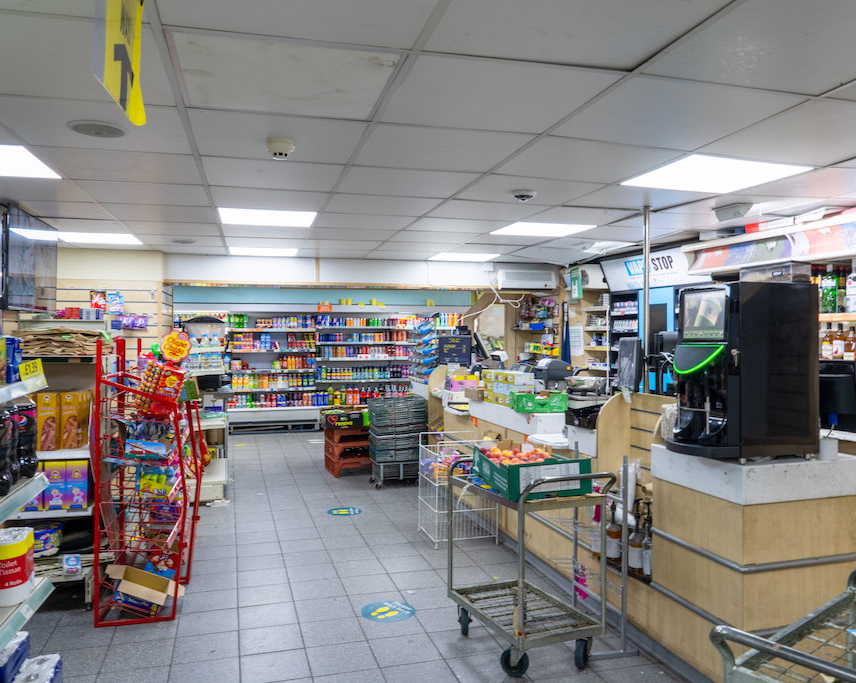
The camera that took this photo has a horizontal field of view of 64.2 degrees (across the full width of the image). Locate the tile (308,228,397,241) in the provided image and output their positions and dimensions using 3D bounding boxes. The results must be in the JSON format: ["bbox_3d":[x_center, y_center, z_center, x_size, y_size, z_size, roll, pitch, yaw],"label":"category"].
[{"bbox_3d":[-0.547,-0.778,4.943,0.600,0.020,0.600,0,1,-14],"label":"tile"}]

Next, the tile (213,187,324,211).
[{"bbox_3d":[-0.836,-0.756,3.632,0.597,0.022,0.597,0,1,-14],"label":"tile"}]

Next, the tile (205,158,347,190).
[{"bbox_3d":[-0.694,-0.749,3.045,0.595,0.025,0.595,0,1,-14],"label":"tile"}]

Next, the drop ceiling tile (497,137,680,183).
[{"bbox_3d":[0.627,-0.739,2.785,0.600,0.020,0.600,1,1,-14],"label":"drop ceiling tile"}]

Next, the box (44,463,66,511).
[{"bbox_3d":[-2.053,0.793,3.793,0.108,0.265,0.110,0,1,-15],"label":"box"}]

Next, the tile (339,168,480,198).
[{"bbox_3d":[-0.105,-0.751,3.200,0.597,0.022,0.597,0,1,-14],"label":"tile"}]

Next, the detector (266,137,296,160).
[{"bbox_3d":[-0.532,-0.696,2.477,0.106,0.062,0.106,0,1,-14],"label":"detector"}]

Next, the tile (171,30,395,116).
[{"bbox_3d":[-0.393,-0.724,1.888,0.600,0.020,0.600,0,1,-14],"label":"tile"}]

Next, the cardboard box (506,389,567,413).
[{"bbox_3d":[0.697,0.380,4.310,0.320,0.117,0.190,0,1,-9],"label":"cardboard box"}]

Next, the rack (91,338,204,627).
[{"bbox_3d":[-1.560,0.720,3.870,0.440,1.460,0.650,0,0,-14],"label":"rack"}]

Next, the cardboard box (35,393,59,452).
[{"bbox_3d":[-2.073,0.436,3.738,0.093,0.310,0.100,0,1,-14],"label":"cardboard box"}]

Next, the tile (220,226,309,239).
[{"bbox_3d":[-1.132,-0.773,4.770,0.600,0.020,0.600,0,1,-14],"label":"tile"}]

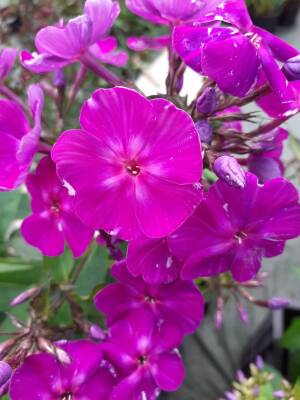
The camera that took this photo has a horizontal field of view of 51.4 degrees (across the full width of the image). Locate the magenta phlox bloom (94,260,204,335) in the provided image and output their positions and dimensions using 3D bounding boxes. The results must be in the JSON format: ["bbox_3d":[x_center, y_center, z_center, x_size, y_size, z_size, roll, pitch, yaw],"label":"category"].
[{"bbox_3d":[0.000,0.036,0.113,0.039,0.012,0.035,0,38,0],"label":"magenta phlox bloom"}]

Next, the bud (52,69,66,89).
[{"bbox_3d":[-0.041,-0.055,0.142,0.006,0.009,0.006,-3,12,0],"label":"bud"}]

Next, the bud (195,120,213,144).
[{"bbox_3d":[0.018,-0.022,0.104,0.006,0.009,0.006,0,53,0],"label":"bud"}]

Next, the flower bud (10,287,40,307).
[{"bbox_3d":[-0.055,0.043,0.138,0.015,0.004,0.004,-31,90,-12],"label":"flower bud"}]

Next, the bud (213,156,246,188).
[{"bbox_3d":[0.025,-0.009,0.098,0.007,0.007,0.013,-42,68,0],"label":"bud"}]

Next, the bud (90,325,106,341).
[{"bbox_3d":[-0.021,0.054,0.128,0.008,0.005,0.005,40,90,20],"label":"bud"}]

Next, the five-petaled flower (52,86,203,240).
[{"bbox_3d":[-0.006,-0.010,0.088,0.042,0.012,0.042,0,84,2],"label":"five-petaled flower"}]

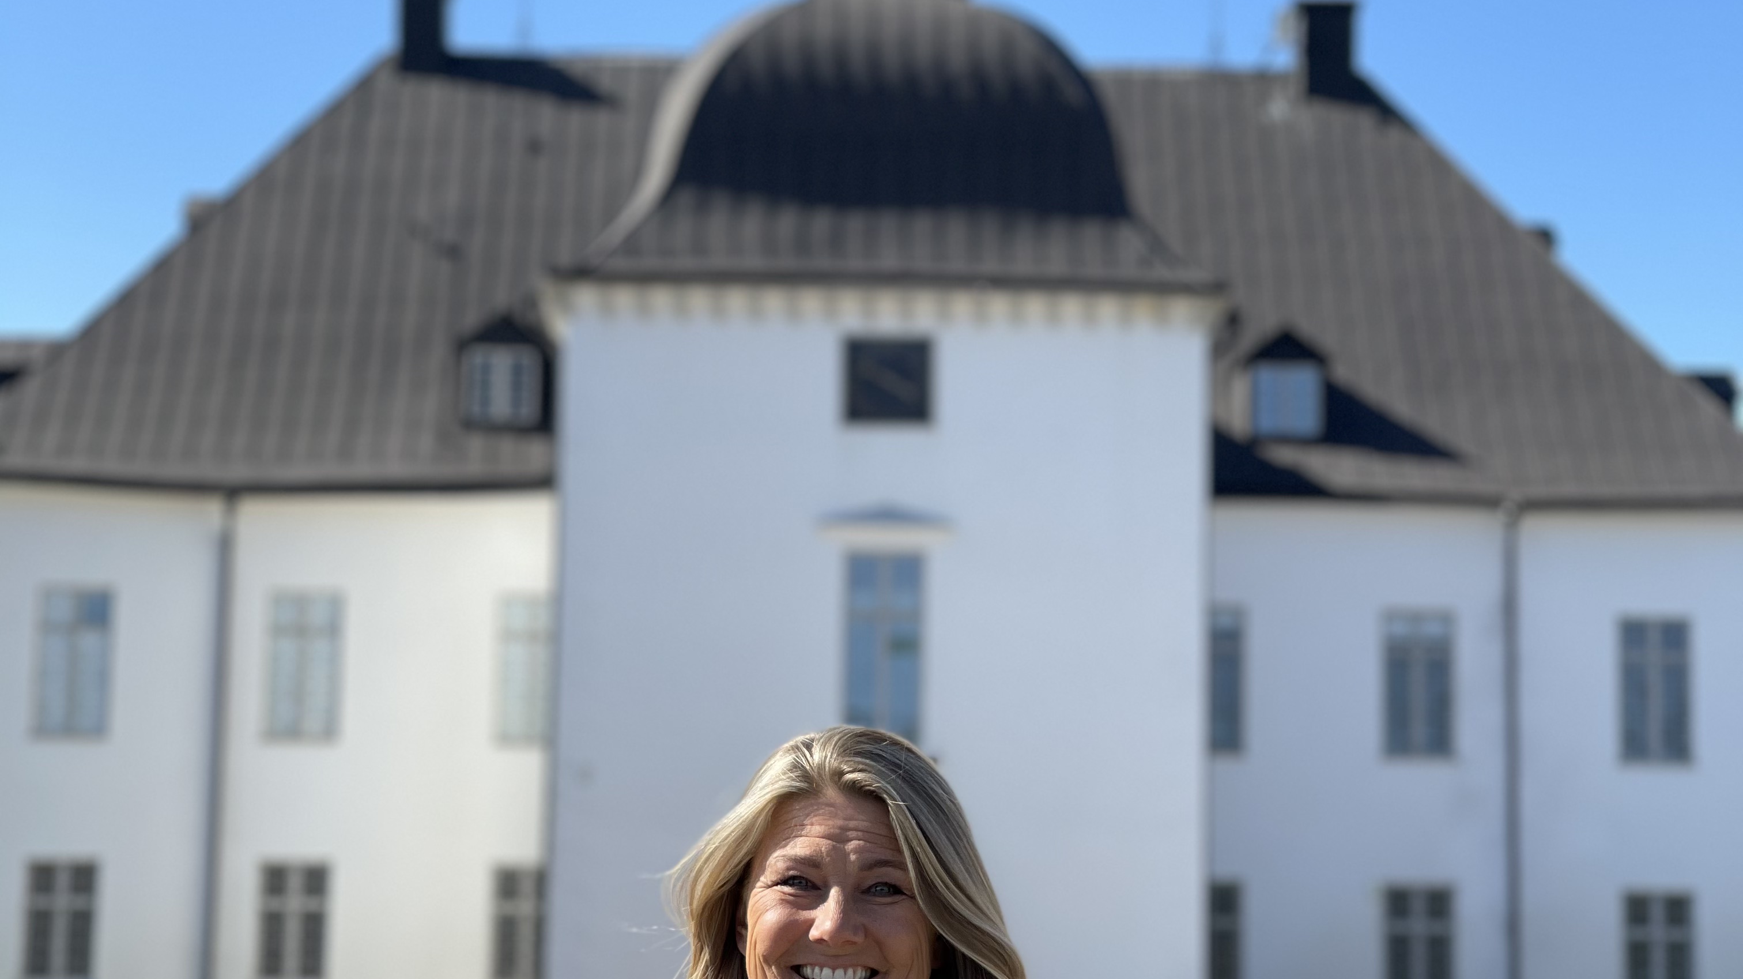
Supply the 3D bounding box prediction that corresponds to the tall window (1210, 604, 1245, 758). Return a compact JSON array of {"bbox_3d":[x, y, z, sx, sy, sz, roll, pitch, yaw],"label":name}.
[{"bbox_3d":[4.675,2.642,59.545,0.960,2.096,0.150,1,-10,0],"label":"tall window"}]

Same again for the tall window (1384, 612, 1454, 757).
[{"bbox_3d":[8.755,3.121,68.771,1.120,2.370,0.200,1,-10,0],"label":"tall window"}]

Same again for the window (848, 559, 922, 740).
[{"bbox_3d":[0.191,2.430,63.158,1.140,3.026,0.200,1,-10,0],"label":"window"}]

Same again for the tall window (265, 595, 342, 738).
[{"bbox_3d":[-7.865,2.454,59.540,0.960,2.086,0.150,1,-10,0],"label":"tall window"}]

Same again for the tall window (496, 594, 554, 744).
[{"bbox_3d":[-5.413,2.863,68.691,1.190,2.413,0.200,1,-10,0],"label":"tall window"}]

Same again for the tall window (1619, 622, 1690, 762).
[{"bbox_3d":[12.546,3.237,68.783,1.144,2.340,0.200,1,-10,0],"label":"tall window"}]

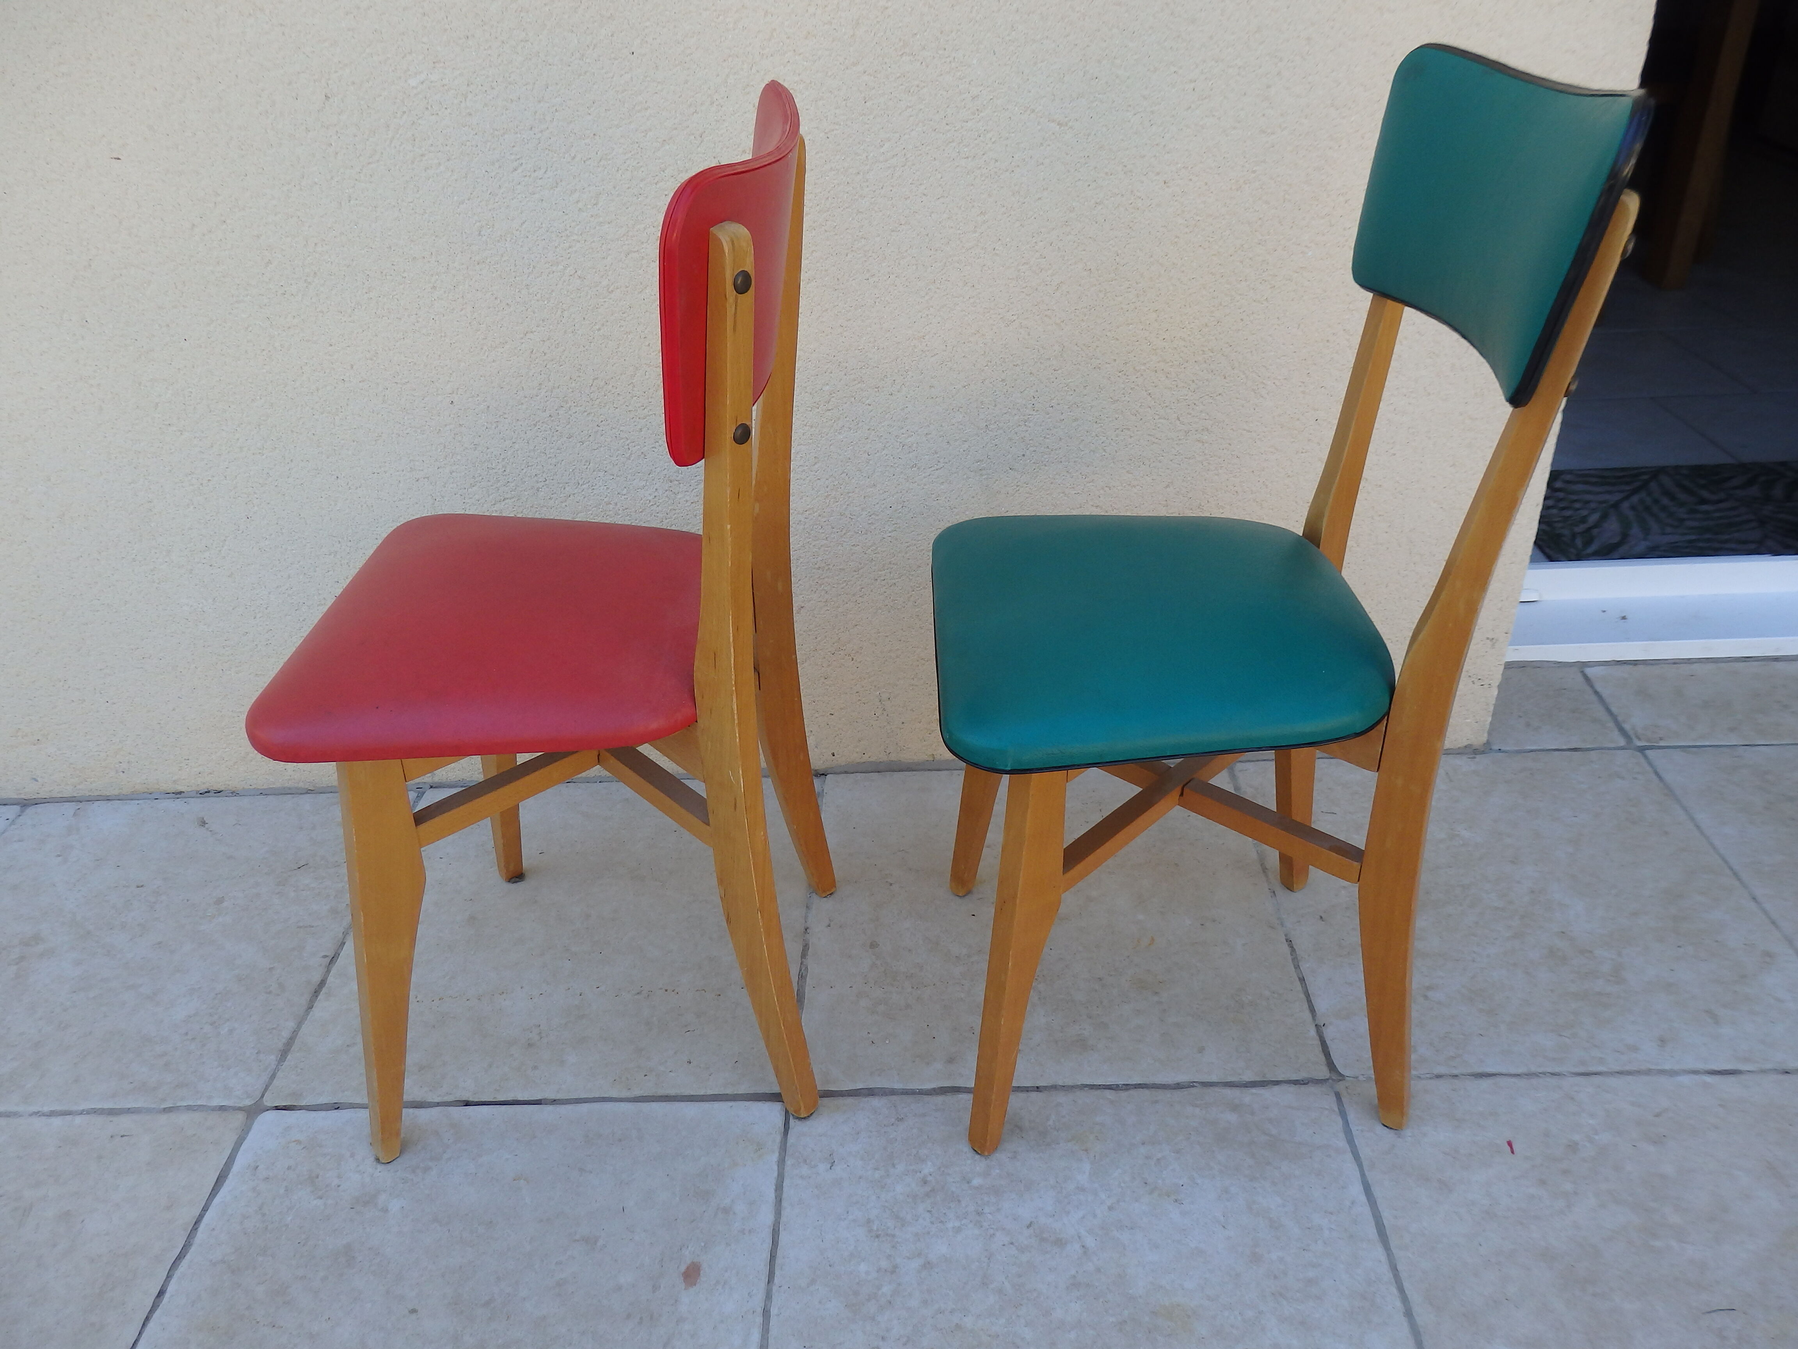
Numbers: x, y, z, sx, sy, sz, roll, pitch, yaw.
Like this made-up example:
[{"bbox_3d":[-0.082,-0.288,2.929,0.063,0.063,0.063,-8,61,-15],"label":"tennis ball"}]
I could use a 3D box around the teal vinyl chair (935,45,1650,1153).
[{"bbox_3d":[0.239,-0.034,1.062,0.428,0.832,0.402,-3,31,1],"label":"teal vinyl chair"}]

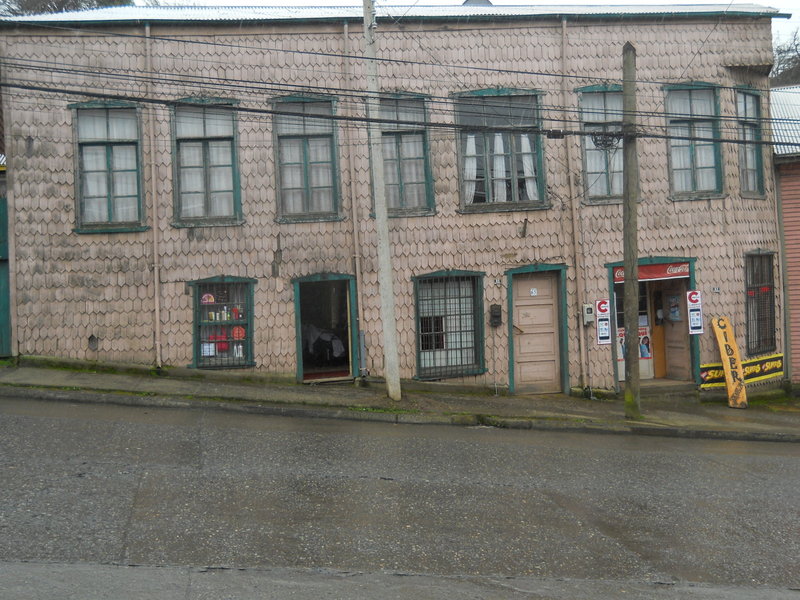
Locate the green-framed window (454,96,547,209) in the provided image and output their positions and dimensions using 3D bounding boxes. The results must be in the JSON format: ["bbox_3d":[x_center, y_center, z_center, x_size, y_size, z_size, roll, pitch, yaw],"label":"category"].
[{"bbox_3d":[1.897,-2.833,16.243,1.721,2.222,0.170,-3,-1,-10],"label":"green-framed window"}]

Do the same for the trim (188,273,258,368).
[{"bbox_3d":[-3.231,0.395,15.605,1.187,1.704,0.120,-3,-1,-10],"label":"trim"}]

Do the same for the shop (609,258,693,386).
[{"bbox_3d":[5.012,0.442,17.269,1.734,2.492,0.500,-3,-1,-10],"label":"shop"}]

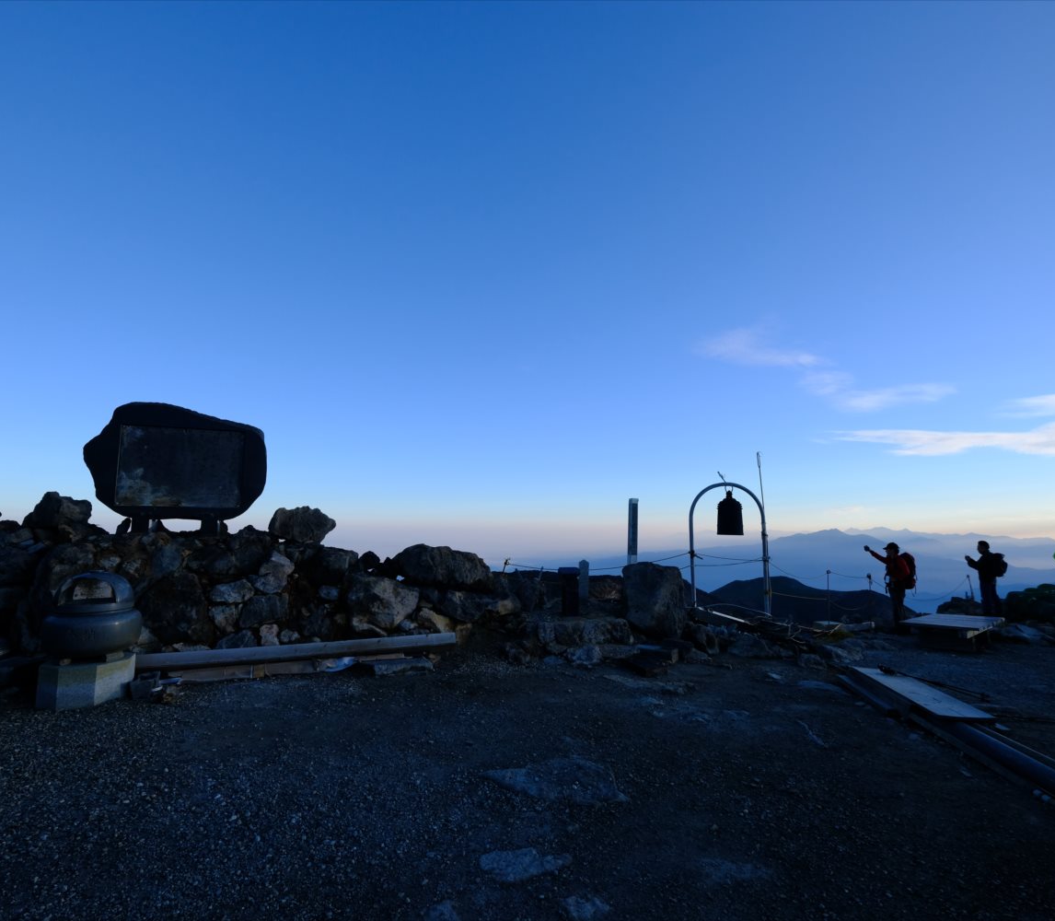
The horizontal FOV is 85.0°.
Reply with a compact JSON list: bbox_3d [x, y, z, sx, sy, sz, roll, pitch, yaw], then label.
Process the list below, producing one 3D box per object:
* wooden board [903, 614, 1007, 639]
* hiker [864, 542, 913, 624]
[{"bbox_3d":[7.444,2.862,10.053,1.729,0.120,1.098,5,-8,-40],"label":"wooden board"},{"bbox_3d":[6.868,2.403,10.950,0.800,1.700,0.550,-2,-7,21],"label":"hiker"}]

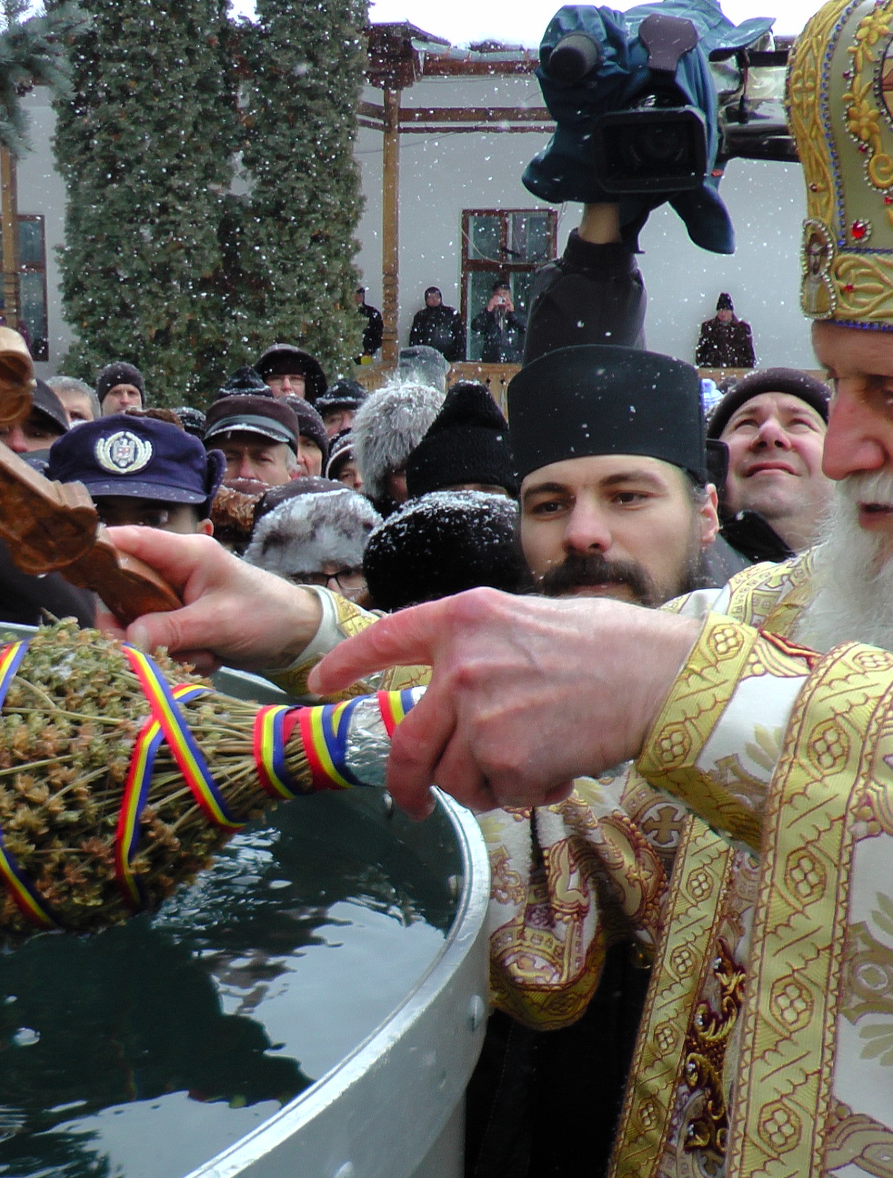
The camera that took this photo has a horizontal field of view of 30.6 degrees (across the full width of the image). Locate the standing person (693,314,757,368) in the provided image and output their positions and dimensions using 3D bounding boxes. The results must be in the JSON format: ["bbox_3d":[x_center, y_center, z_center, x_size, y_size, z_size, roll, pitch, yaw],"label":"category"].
[{"bbox_3d":[2.840,-2.151,16.822,0.600,1.750,0.380,2,8,10],"label":"standing person"}]

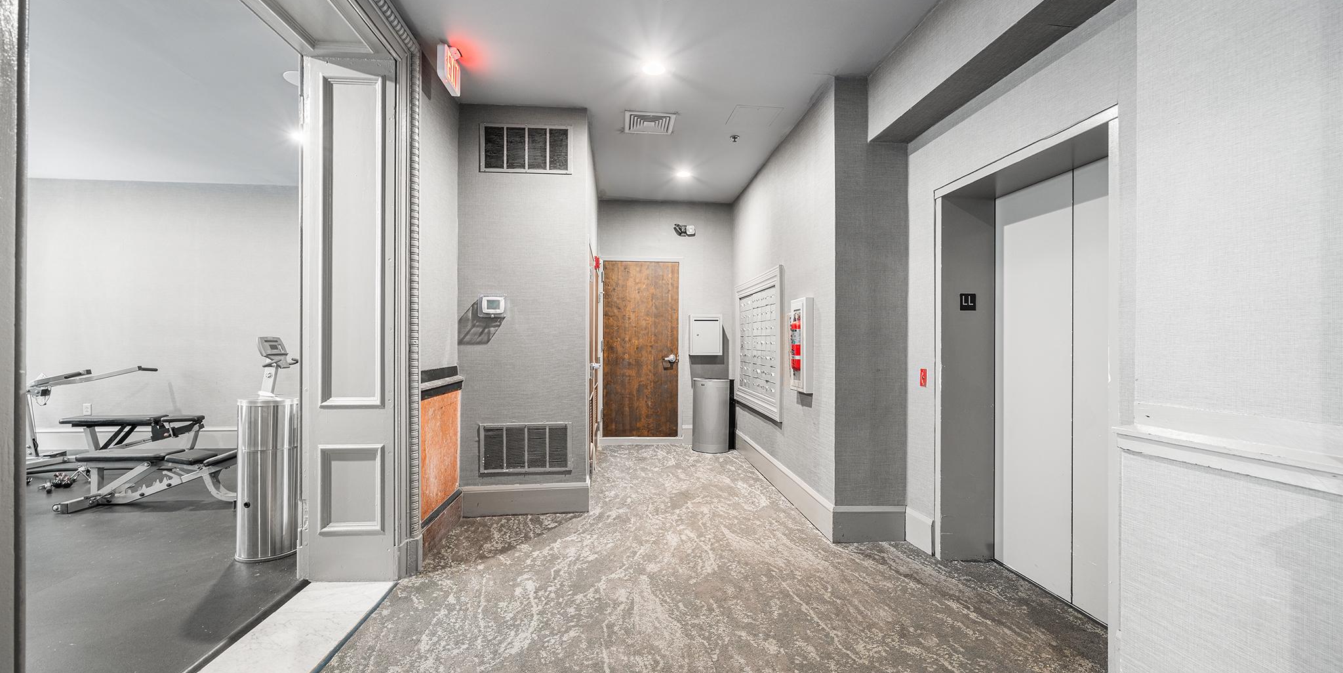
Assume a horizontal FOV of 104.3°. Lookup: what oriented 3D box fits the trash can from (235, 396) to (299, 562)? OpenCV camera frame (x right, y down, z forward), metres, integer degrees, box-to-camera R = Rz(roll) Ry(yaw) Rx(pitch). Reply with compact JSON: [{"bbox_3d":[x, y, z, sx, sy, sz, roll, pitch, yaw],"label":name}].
[{"bbox_3d":[-2.432,0.852,3.185,0.350,0.915,0.350,0,0,-6],"label":"trash can"}]

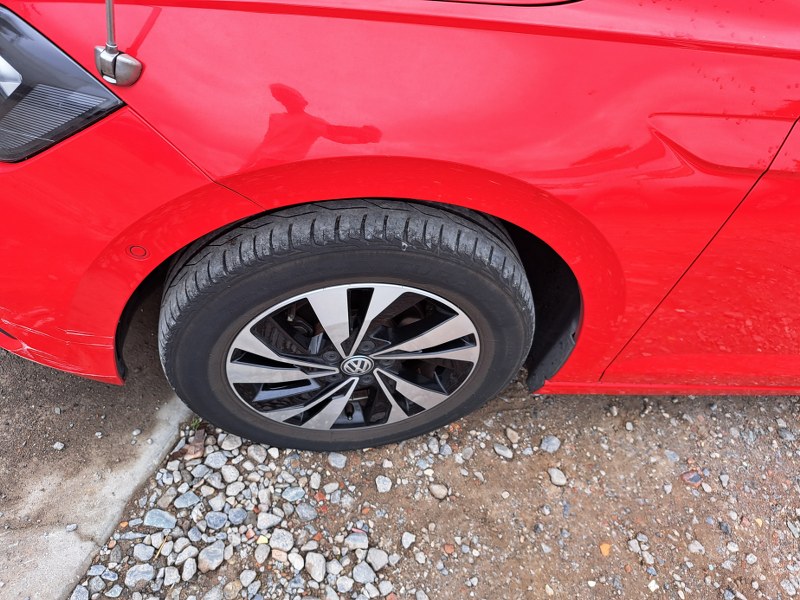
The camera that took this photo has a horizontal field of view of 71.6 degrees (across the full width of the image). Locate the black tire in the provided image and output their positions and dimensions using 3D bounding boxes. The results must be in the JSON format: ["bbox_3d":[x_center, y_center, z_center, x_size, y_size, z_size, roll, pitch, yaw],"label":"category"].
[{"bbox_3d":[-0.082,0.056,0.964,0.620,0.617,0.195,-1,49,-11],"label":"black tire"}]

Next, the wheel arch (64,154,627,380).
[{"bbox_3d":[-0.050,-0.028,0.800,0.840,0.460,0.130,1,49,-9],"label":"wheel arch"}]

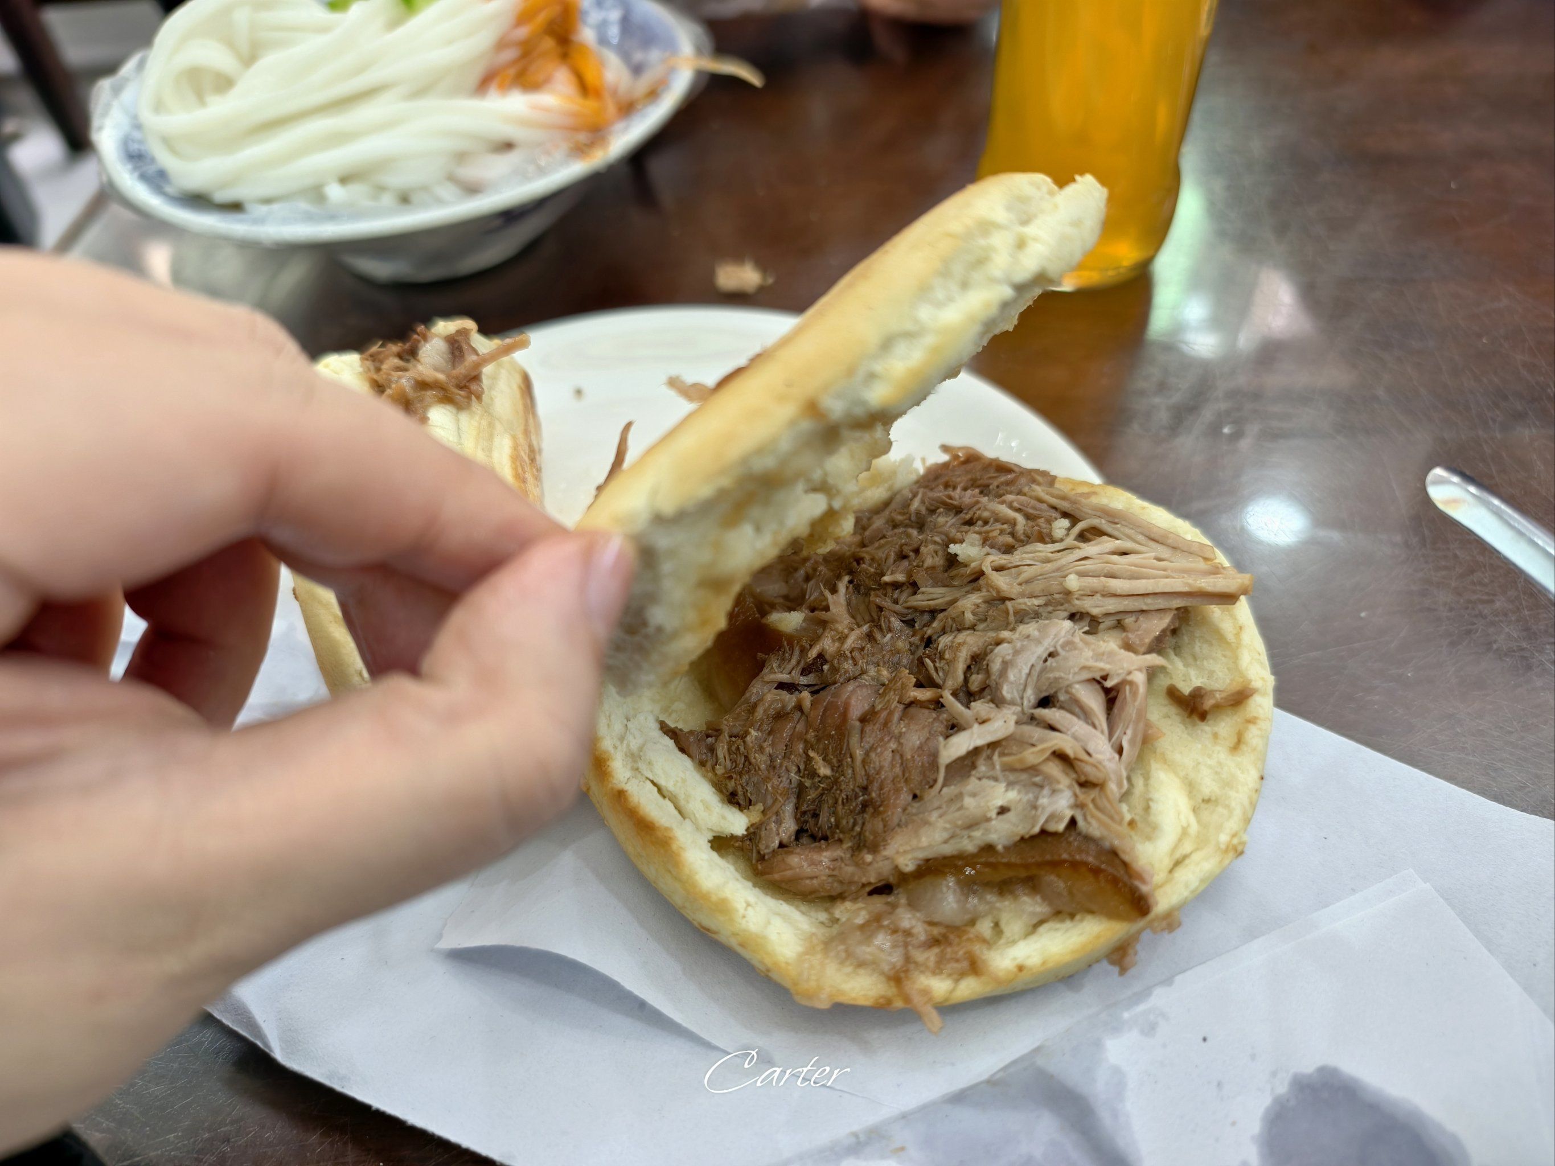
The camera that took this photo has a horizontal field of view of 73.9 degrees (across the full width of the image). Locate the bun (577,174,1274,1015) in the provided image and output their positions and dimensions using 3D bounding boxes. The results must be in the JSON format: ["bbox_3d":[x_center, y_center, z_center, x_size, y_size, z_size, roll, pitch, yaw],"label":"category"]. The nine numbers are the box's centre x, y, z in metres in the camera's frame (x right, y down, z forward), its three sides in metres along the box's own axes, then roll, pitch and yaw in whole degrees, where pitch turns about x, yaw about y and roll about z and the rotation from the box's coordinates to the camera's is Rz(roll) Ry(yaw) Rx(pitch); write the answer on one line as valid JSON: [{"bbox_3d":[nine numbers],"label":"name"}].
[{"bbox_3d":[0.022,0.001,0.163,0.113,0.081,0.117,0,48,0],"label":"bun"}]

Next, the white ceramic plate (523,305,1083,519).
[{"bbox_3d":[-0.023,0.005,0.210,0.194,0.020,0.194,0,48,0],"label":"white ceramic plate"}]

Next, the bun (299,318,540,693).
[{"bbox_3d":[-0.067,-0.017,0.202,0.048,0.050,0.086,-20,50,-16],"label":"bun"}]

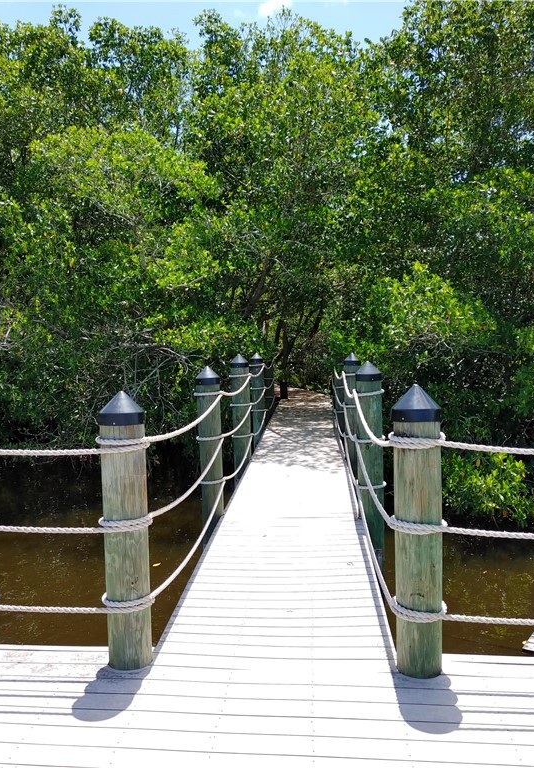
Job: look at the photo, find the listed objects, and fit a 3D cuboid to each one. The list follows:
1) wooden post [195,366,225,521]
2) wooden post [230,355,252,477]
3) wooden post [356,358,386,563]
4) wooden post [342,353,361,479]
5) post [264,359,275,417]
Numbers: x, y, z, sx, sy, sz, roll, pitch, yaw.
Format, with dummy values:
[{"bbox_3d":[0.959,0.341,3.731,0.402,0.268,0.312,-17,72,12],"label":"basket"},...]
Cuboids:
[{"bbox_3d":[-0.484,0.539,6.770,0.225,1.395,0.225,0,3,3],"label":"wooden post"},{"bbox_3d":[-0.319,0.383,9.820,0.225,1.519,0.225,0,3,3],"label":"wooden post"},{"bbox_3d":[0.864,0.649,6.420,0.225,1.665,0.225,0,3,3],"label":"wooden post"},{"bbox_3d":[1.074,0.360,9.550,0.220,1.502,0.220,0,3,3],"label":"wooden post"},{"bbox_3d":[0.047,-0.010,15.800,0.220,1.315,0.220,0,3,3],"label":"post"}]

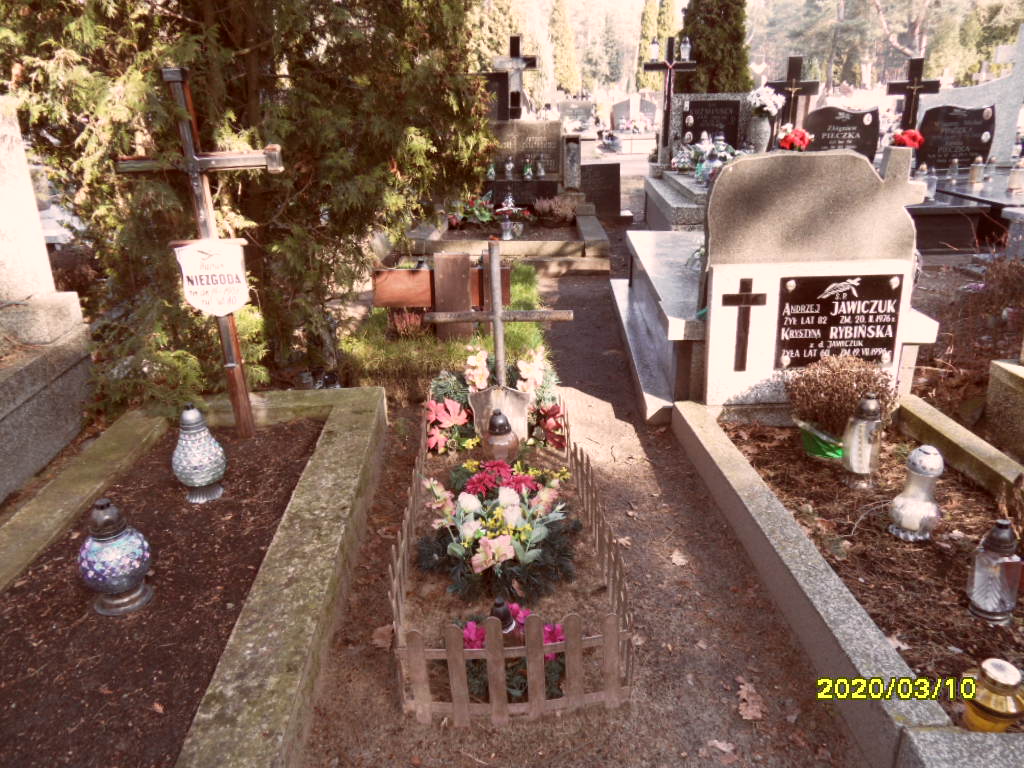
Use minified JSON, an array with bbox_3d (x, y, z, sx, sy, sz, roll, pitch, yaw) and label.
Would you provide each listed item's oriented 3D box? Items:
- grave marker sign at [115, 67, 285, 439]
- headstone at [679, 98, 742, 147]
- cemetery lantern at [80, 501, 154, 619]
[{"bbox_3d":[-1.108,-0.430,2.673,0.590,1.380,0.100,-2,22,-3],"label":"grave marker sign"},{"bbox_3d":[2.156,-2.833,7.750,0.620,0.520,0.080,1,22,4],"label":"headstone"},{"bbox_3d":[-0.982,0.412,1.745,0.180,0.295,0.180,-1,22,-2],"label":"cemetery lantern"}]

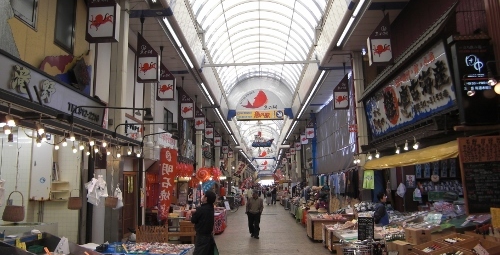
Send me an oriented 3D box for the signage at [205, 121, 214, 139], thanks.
[{"bbox_3d":[-2.468,0.092,24.823,0.580,1.360,0.220,-1,-8,1],"label":"signage"}]

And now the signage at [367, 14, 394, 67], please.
[{"bbox_3d":[3.414,-2.313,10.611,0.570,1.420,0.200,1,-8,-6],"label":"signage"}]

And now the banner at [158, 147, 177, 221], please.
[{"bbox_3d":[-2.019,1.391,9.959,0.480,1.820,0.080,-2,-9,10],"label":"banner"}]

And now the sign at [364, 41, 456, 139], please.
[{"bbox_3d":[3.330,-0.567,8.903,0.150,1.100,4.800,-8,-8,0],"label":"sign"}]

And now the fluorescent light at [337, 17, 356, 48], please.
[{"bbox_3d":[2.951,-2.948,12.622,0.120,0.100,2.350,-1,-8,1],"label":"fluorescent light"}]

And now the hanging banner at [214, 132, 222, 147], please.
[{"bbox_3d":[-2.326,0.807,29.669,0.580,1.360,0.220,-1,-8,1],"label":"hanging banner"}]

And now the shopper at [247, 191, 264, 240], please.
[{"bbox_3d":[0.185,2.907,13.534,0.560,1.660,0.340,-1,-8,1],"label":"shopper"}]

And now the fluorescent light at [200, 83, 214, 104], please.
[{"bbox_3d":[-2.144,-1.674,20.819,0.120,0.100,4.768,-1,-8,1],"label":"fluorescent light"}]

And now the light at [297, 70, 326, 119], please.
[{"bbox_3d":[3.212,-1.497,22.563,0.120,0.100,11.628,-1,-8,1],"label":"light"}]

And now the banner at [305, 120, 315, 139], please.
[{"bbox_3d":[3.647,0.091,24.665,0.580,1.360,0.220,-1,-8,1],"label":"banner"}]

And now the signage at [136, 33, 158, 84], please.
[{"bbox_3d":[-2.840,-1.976,11.285,0.570,1.420,0.200,0,-8,2],"label":"signage"}]

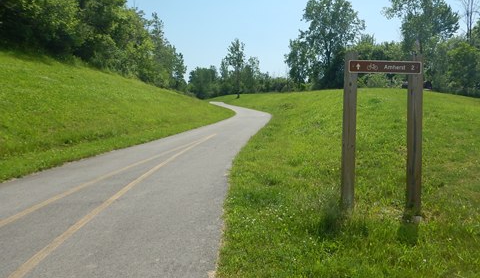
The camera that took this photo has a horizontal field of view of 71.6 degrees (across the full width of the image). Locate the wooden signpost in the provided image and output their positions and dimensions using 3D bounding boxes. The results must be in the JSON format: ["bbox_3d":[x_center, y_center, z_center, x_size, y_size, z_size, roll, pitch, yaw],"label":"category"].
[{"bbox_3d":[1.800,-0.040,4.230,0.960,2.060,0.130,1,1,-3],"label":"wooden signpost"}]

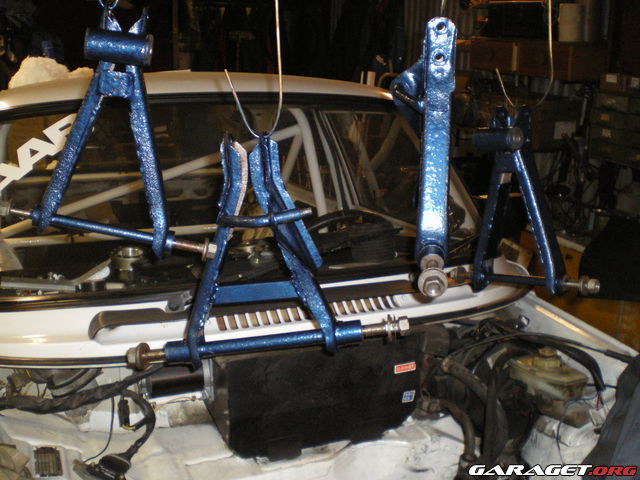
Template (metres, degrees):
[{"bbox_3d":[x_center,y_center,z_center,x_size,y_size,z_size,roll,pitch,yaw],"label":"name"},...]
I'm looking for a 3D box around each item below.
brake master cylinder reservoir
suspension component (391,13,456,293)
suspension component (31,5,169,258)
[{"bbox_3d":[0.463,0.294,1.420,0.085,0.125,0.140,-11,18,-37],"label":"brake master cylinder reservoir"},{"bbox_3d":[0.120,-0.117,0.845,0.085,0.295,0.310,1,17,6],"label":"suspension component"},{"bbox_3d":[-0.271,-0.145,0.899,0.200,0.300,0.075,11,9,12],"label":"suspension component"}]

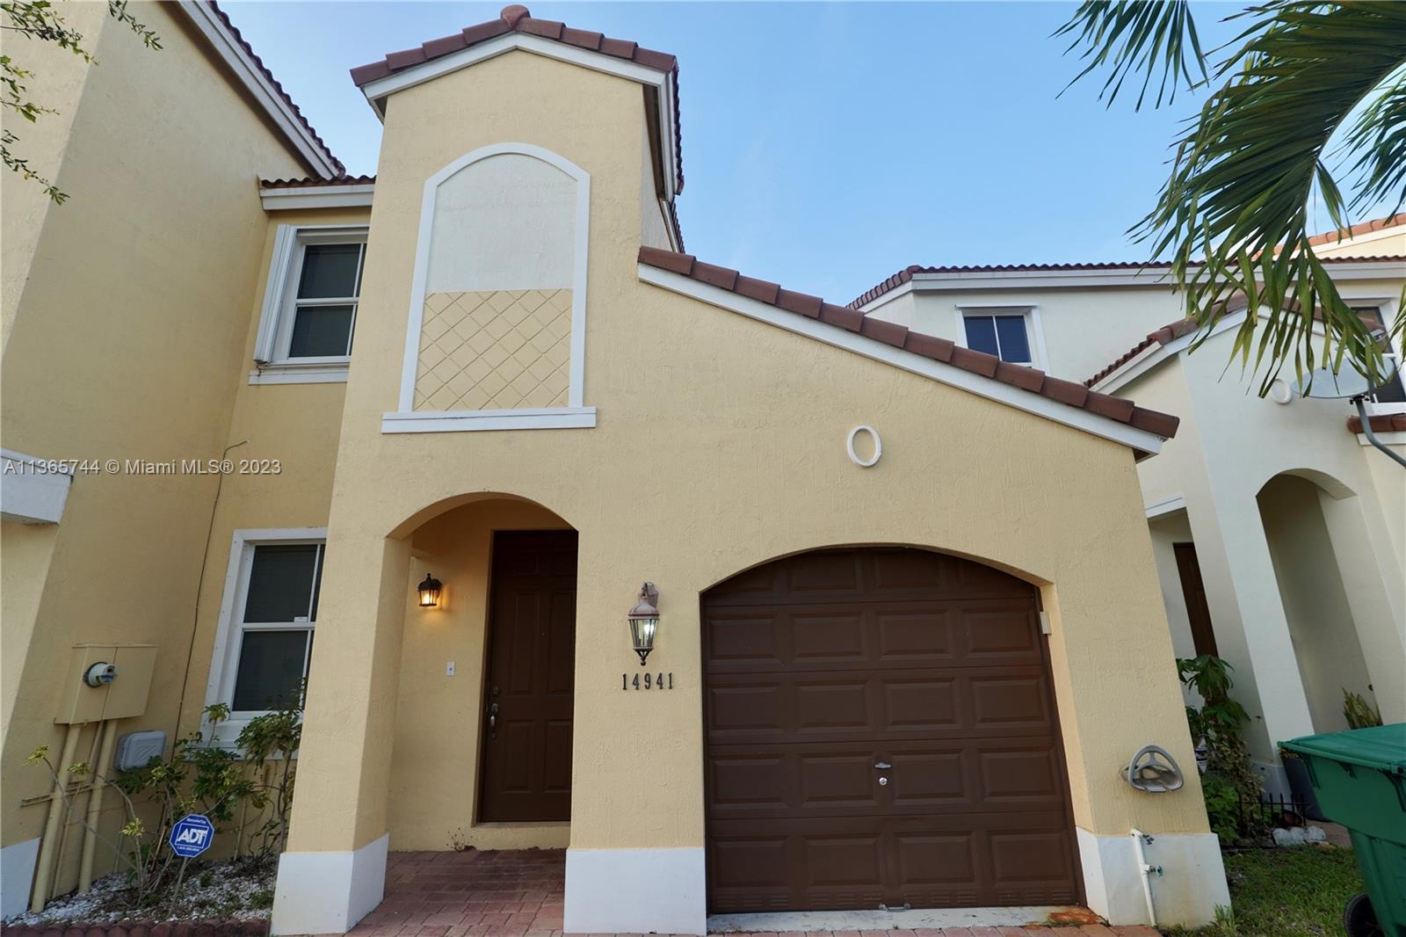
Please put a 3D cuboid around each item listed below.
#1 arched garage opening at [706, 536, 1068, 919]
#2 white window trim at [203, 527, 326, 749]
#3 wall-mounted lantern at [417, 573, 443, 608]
[{"bbox_3d":[1.213,1.663,4.157,2.429,2.317,0.238,-1,-14,0],"label":"arched garage opening"},{"bbox_3d":[-3.647,1.540,5.772,1.667,1.979,0.117,-1,-14,0],"label":"white window trim"},{"bbox_3d":[-2.459,1.108,5.694,0.186,0.299,0.238,-1,-14,0],"label":"wall-mounted lantern"}]

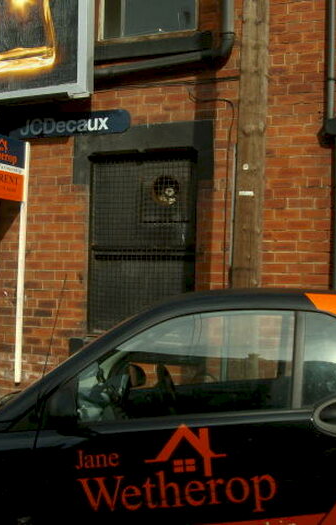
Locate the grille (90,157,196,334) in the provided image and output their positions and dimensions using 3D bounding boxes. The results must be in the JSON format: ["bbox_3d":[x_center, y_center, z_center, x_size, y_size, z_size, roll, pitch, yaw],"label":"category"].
[{"bbox_3d":[-0.269,-0.172,7.116,1.140,1.780,0.060,0,-1,23],"label":"grille"}]

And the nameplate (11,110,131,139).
[{"bbox_3d":[-1.031,-1.378,7.400,1.440,0.215,0.060,0,-1,23],"label":"nameplate"}]

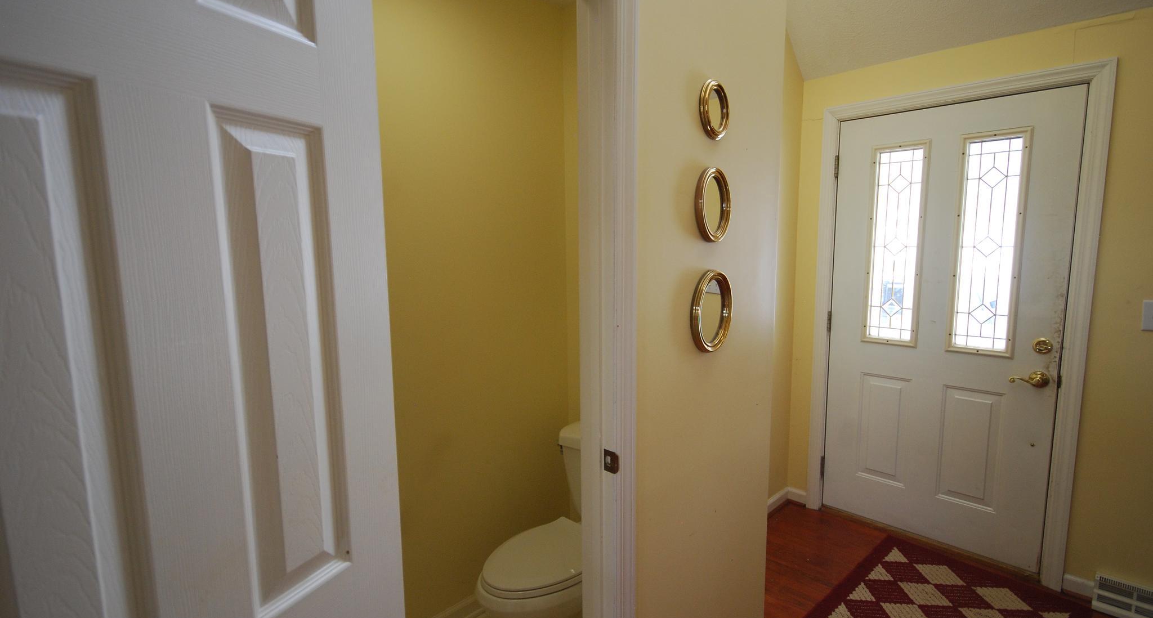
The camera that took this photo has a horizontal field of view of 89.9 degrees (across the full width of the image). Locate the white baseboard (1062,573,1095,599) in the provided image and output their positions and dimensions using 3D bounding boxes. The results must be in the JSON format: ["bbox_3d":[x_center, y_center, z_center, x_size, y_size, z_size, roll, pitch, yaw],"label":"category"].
[{"bbox_3d":[2.059,1.144,2.368,0.096,0.077,0.016,7,10,44],"label":"white baseboard"}]

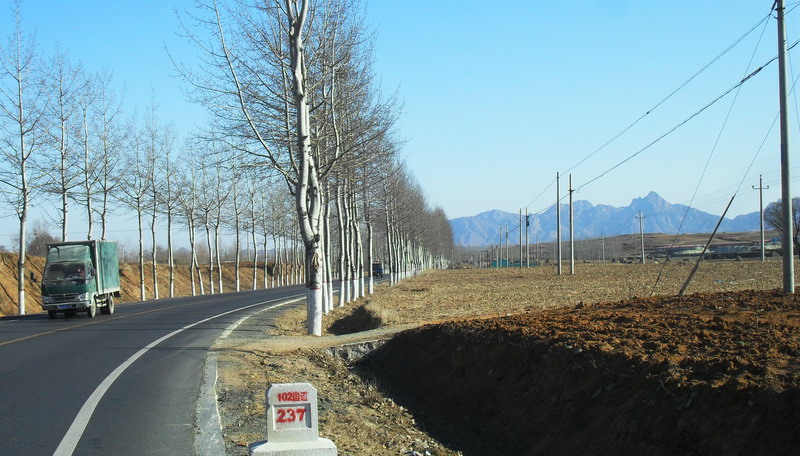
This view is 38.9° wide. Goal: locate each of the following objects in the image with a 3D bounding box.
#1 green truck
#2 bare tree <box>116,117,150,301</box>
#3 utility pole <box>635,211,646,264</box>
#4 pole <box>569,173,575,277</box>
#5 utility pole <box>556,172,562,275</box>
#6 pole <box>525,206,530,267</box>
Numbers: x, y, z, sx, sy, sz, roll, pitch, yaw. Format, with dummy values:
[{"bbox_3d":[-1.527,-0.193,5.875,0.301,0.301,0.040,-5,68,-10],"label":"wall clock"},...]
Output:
[{"bbox_3d":[-12.288,1.955,43.624,1.830,2.840,5.450,-1,-2,-3],"label":"green truck"},{"bbox_3d":[-16.474,-1.205,70.000,2.200,11.370,2.200,-1,-2,0],"label":"bare tree"},{"bbox_3d":[36.817,1.452,173.067,1.700,8.200,0.300,-1,-2,2],"label":"utility pole"},{"bbox_3d":[11.508,-0.234,75.856,0.260,6.700,0.260,-1,-2,0],"label":"pole"},{"bbox_3d":[10.354,-0.273,73.647,0.250,6.700,0.250,-1,-2,0],"label":"utility pole"},{"bbox_3d":[14.042,1.098,124.324,0.260,6.700,0.260,-1,-2,0],"label":"pole"}]

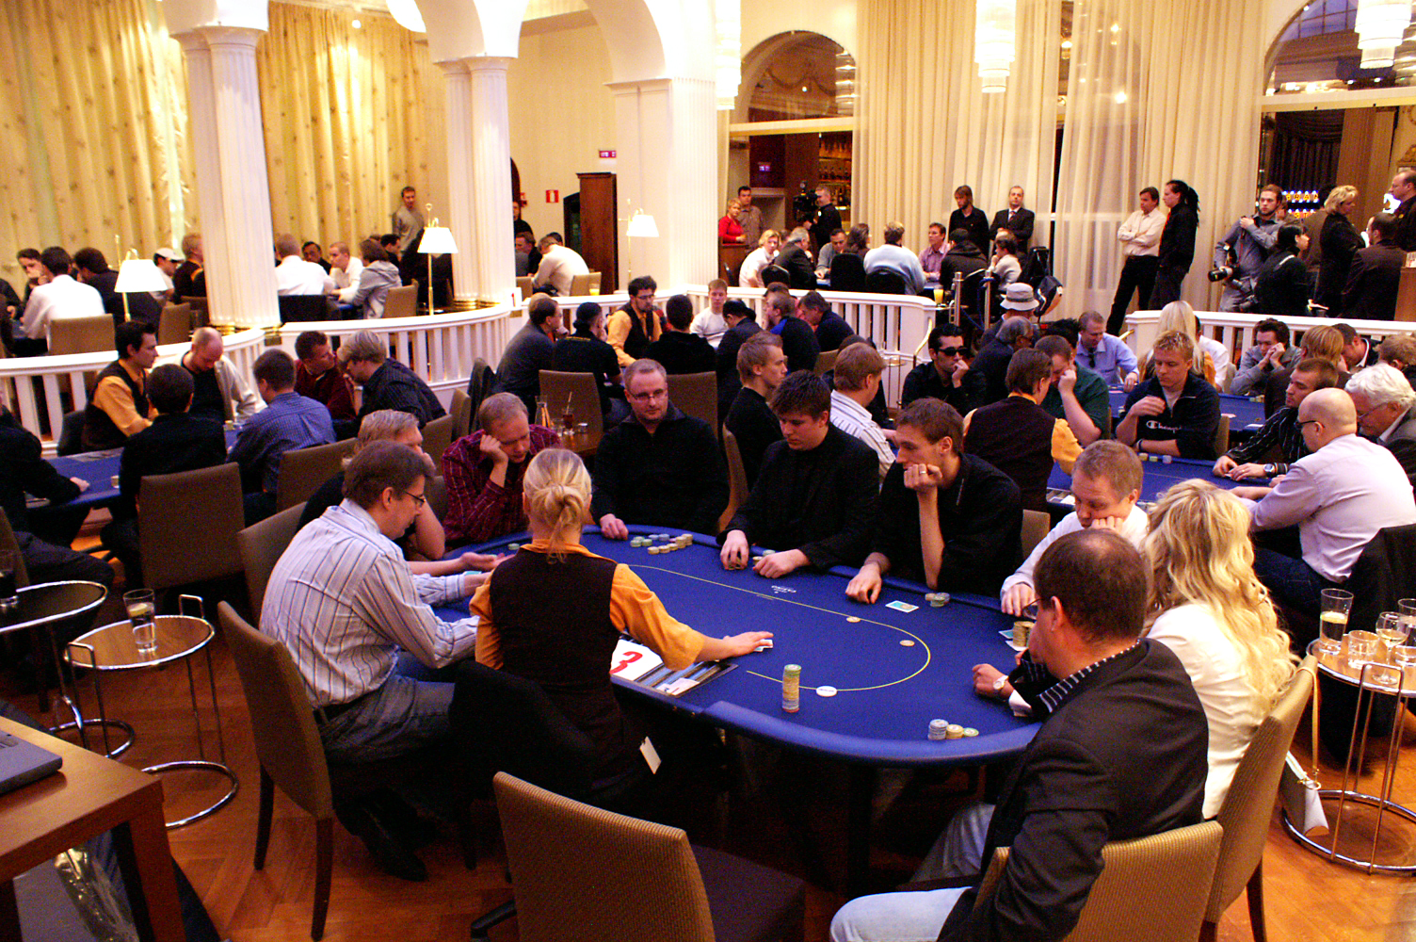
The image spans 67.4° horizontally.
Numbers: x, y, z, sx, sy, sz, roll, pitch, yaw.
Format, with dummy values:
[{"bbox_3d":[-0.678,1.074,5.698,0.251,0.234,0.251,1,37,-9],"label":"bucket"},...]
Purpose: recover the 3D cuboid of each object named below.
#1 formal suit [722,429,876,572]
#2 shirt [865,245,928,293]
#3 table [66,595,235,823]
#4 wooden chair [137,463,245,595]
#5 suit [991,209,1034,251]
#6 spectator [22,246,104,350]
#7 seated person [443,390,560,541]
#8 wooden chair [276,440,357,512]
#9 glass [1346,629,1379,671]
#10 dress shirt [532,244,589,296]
[{"bbox_3d":[0.362,0.140,3.942,0.550,0.610,0.480,4,14,20],"label":"formal suit"},{"bbox_3d":[1.737,-1.789,9.922,0.560,0.650,0.450,1,15,6],"label":"shirt"},{"bbox_3d":[-1.814,0.789,3.463,0.450,0.630,0.450,7,16,29],"label":"table"},{"bbox_3d":[-2.413,0.365,4.936,0.450,0.870,0.560,-10,17,-36],"label":"wooden chair"},{"bbox_3d":[3.520,-2.628,12.234,0.520,0.780,0.340,3,14,14],"label":"suit"},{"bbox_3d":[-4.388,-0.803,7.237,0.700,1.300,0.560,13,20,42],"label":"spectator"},{"bbox_3d":[-0.787,0.291,4.181,0.580,1.250,0.780,-6,14,-20],"label":"seated person"},{"bbox_3d":[-2.068,0.266,5.340,0.560,0.870,0.450,9,16,34],"label":"wooden chair"},{"bbox_3d":[1.921,0.526,3.111,0.088,0.090,0.088,-1,13,0],"label":"glass"},{"bbox_3d":[-1.503,-1.928,10.588,0.520,0.570,0.470,6,15,27],"label":"dress shirt"}]

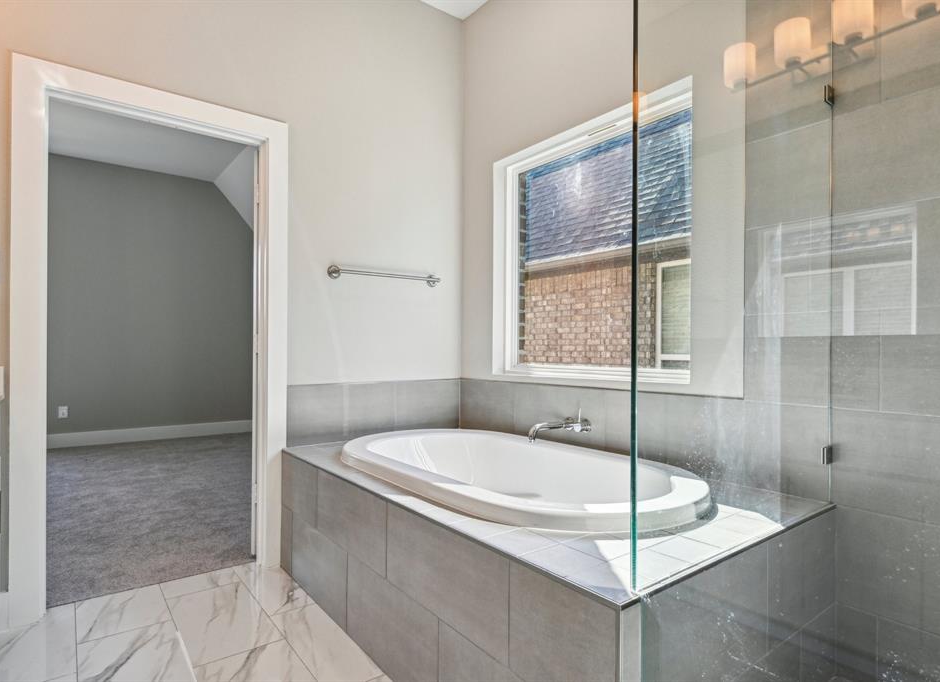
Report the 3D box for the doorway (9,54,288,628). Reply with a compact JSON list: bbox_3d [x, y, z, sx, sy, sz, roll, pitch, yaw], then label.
[{"bbox_3d":[-1.353,0.002,2.398,1.048,2.165,0.157,1,-1,-37],"label":"doorway"}]

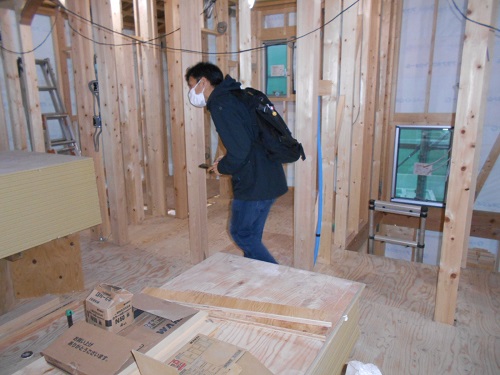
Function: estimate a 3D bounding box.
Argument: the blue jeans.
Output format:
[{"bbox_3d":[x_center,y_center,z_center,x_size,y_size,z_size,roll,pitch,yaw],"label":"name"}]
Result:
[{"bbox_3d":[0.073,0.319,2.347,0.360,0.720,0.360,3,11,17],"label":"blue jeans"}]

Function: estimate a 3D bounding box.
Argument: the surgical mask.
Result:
[{"bbox_3d":[-0.308,-0.561,2.265,0.100,0.135,0.135,-17,6,15],"label":"surgical mask"}]

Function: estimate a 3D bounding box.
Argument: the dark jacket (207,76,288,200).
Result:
[{"bbox_3d":[-0.015,-0.294,2.254,0.420,0.710,0.490,-5,9,18],"label":"dark jacket"}]

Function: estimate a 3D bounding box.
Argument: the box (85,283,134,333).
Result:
[{"bbox_3d":[-0.589,0.492,1.569,0.132,0.155,0.125,7,13,35],"label":"box"}]

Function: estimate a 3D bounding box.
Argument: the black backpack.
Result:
[{"bbox_3d":[0.120,-0.359,2.192,0.210,0.480,0.300,-29,1,20],"label":"black backpack"}]

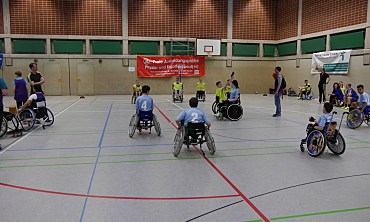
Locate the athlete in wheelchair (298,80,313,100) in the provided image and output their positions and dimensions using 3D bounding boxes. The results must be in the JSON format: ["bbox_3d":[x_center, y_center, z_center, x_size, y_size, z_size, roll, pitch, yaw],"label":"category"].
[{"bbox_3d":[6.972,-1.191,17.247,0.870,1.120,0.570,0,8,-6],"label":"athlete in wheelchair"}]

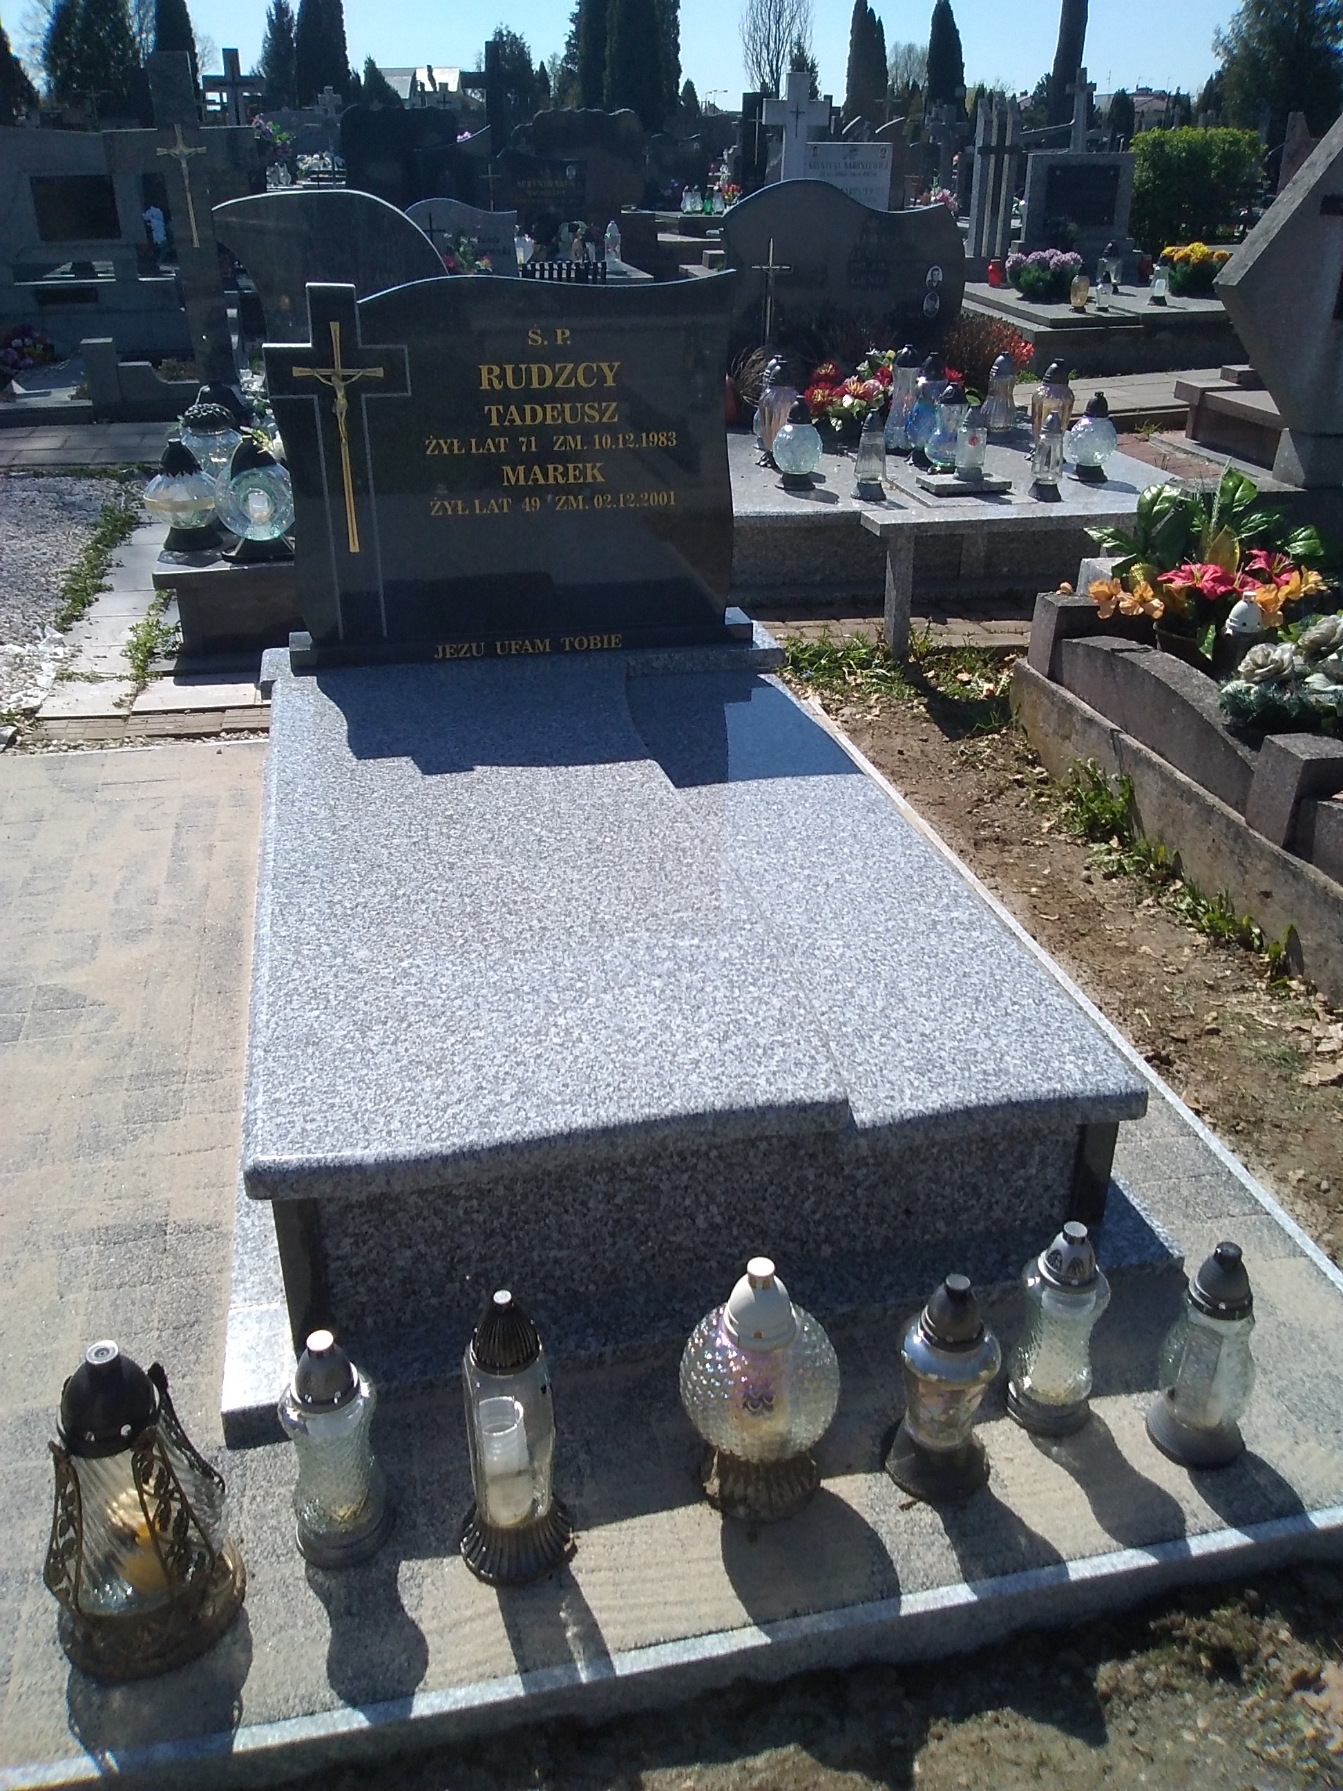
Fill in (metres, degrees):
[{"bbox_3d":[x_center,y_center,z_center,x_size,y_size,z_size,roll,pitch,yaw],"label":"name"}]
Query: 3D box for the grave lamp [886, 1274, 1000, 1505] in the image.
[{"bbox_3d":[0.324,0.562,1.697,0.126,0.281,0.126,0,26,0],"label":"grave lamp"}]

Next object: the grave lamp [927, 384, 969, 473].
[{"bbox_3d":[1.118,-1.897,5.852,0.178,0.322,0.178,-6,28,-11],"label":"grave lamp"}]

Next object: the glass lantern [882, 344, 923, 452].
[{"bbox_3d":[0.952,-2.024,5.879,0.156,0.413,0.156,-5,27,-11],"label":"glass lantern"}]

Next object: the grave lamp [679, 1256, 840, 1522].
[{"bbox_3d":[0.105,0.551,1.671,0.180,0.322,0.180,0,26,0],"label":"grave lamp"}]

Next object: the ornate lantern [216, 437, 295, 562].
[{"bbox_3d":[-1.222,-1.176,4.265,0.243,0.330,0.185,-5,27,-11],"label":"ornate lantern"}]

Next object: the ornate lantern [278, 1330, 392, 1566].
[{"bbox_3d":[-0.364,0.582,1.545,0.108,0.297,0.108,-6,28,-11],"label":"ornate lantern"}]

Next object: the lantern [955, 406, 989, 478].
[{"bbox_3d":[1.158,-1.755,5.586,0.113,0.250,0.113,-6,28,-11],"label":"lantern"}]

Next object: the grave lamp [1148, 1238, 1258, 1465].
[{"bbox_3d":[0.679,0.562,1.806,0.122,0.298,0.122,-6,28,-11],"label":"grave lamp"}]

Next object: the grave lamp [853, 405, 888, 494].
[{"bbox_3d":[0.720,-1.597,5.195,0.124,0.298,0.123,-5,27,-11],"label":"grave lamp"}]

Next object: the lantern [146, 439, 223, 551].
[{"bbox_3d":[-1.474,-1.217,4.387,0.222,0.319,0.217,-5,27,-11],"label":"lantern"}]

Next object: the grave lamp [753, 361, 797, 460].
[{"bbox_3d":[0.375,-1.767,5.278,0.148,0.350,0.148,0,28,0],"label":"grave lamp"}]

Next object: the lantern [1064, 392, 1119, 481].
[{"bbox_3d":[1.663,-1.805,5.681,0.205,0.312,0.205,-6,28,-11],"label":"lantern"}]

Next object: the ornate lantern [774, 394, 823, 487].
[{"bbox_3d":[0.493,-1.753,5.575,0.193,0.318,0.193,0,27,0],"label":"ornate lantern"}]

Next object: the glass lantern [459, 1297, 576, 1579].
[{"bbox_3d":[-0.176,0.575,1.582,0.128,0.356,0.125,-5,27,-11],"label":"glass lantern"}]

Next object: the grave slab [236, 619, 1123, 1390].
[{"bbox_3d":[-0.143,0.010,2.720,1.175,0.338,1.915,-6,28,-11],"label":"grave slab"}]

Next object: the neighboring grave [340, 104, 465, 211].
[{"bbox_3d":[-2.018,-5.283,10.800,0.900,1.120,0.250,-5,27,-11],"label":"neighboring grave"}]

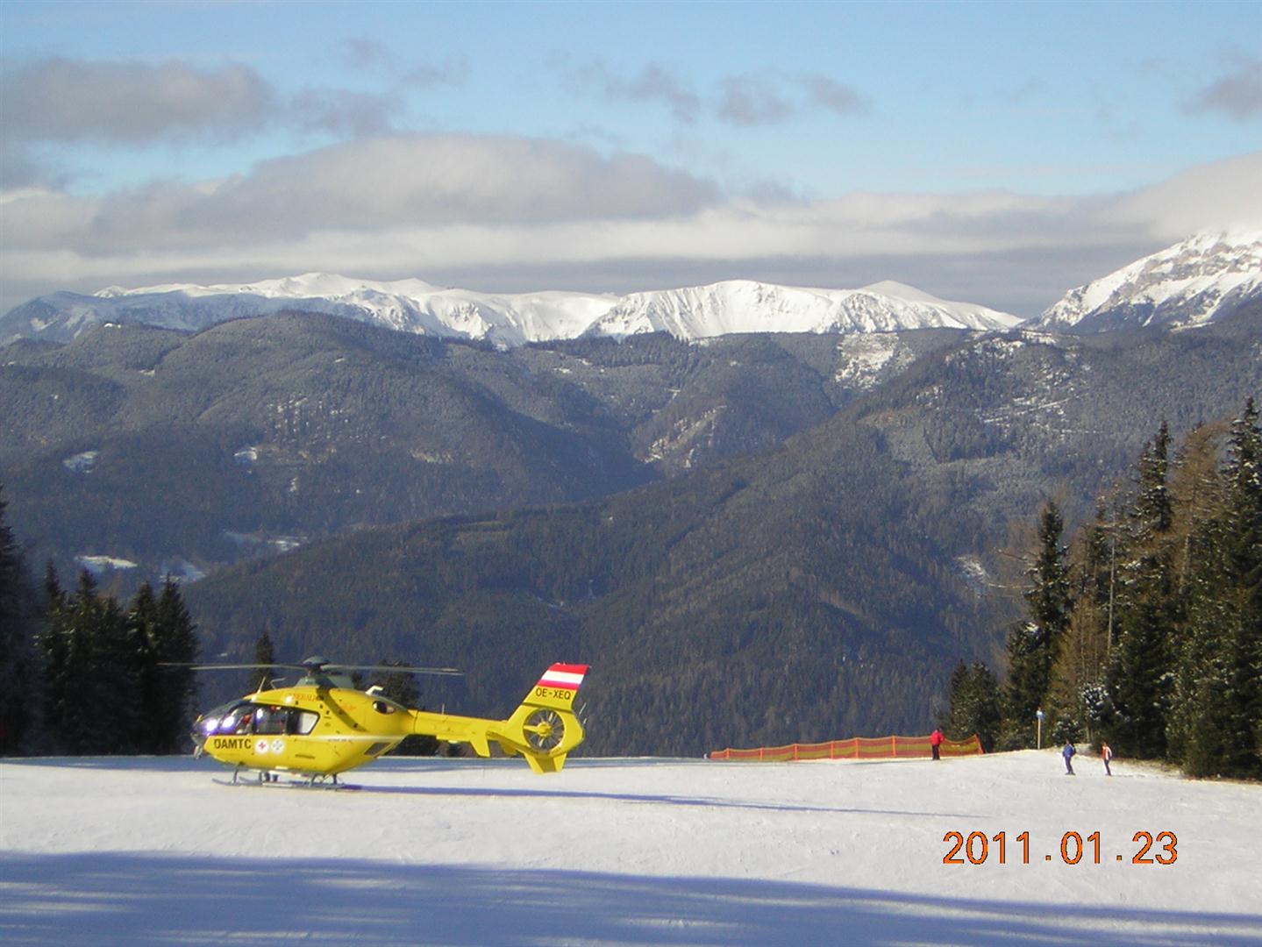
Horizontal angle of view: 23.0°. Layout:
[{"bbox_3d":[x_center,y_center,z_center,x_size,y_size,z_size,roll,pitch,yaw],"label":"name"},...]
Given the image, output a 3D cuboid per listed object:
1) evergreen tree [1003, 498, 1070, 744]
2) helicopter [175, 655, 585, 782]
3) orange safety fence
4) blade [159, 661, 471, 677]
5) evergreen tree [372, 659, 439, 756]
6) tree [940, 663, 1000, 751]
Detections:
[{"bbox_3d":[25.101,9.402,192.000,4.400,15.500,4.400,0,1,0],"label":"evergreen tree"},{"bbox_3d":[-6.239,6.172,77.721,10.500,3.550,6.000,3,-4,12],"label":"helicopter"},{"bbox_3d":[12.591,16.088,182.000,16.300,1.500,0.500,0,1,6],"label":"orange safety fence"},{"bbox_3d":[-8.037,4.917,78.100,7.800,0.400,7.300,1,-5,0],"label":"blade"},{"bbox_3d":[-12.356,12.865,170.000,3.700,5.500,3.700,0,1,0],"label":"evergreen tree"},{"bbox_3d":[21.197,14.682,194.000,4.000,6.000,4.000,0,1,0],"label":"tree"}]

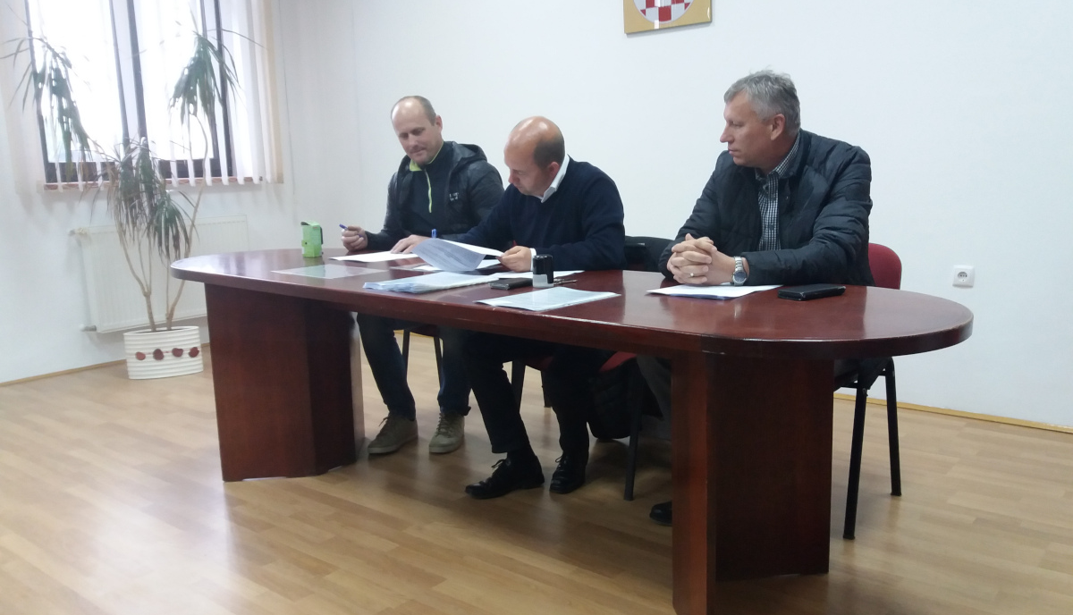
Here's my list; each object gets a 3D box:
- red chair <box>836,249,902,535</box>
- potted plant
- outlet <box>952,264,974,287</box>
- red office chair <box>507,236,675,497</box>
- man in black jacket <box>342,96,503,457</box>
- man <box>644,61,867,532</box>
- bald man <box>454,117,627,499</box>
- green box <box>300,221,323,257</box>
[{"bbox_3d":[0.812,0.209,2.711,0.540,0.810,0.570,6,12,39],"label":"red chair"},{"bbox_3d":[-2.075,-0.548,4.638,0.800,1.850,1.170,6,12,39],"label":"potted plant"},{"bbox_3d":[1.696,-0.125,3.444,0.081,0.081,0.015,6,12,39],"label":"outlet"},{"bbox_3d":[0.233,0.171,3.044,0.540,0.810,0.570,6,12,39],"label":"red office chair"},{"bbox_3d":[-0.381,-0.147,3.417,0.660,1.350,0.660,5,12,34],"label":"man in black jacket"},{"bbox_3d":[0.634,-0.001,2.490,0.630,1.310,0.680,7,13,42],"label":"man"},{"bbox_3d":[0.059,-0.019,2.941,0.640,1.230,0.660,7,13,42],"label":"bald man"},{"bbox_3d":[-0.885,-0.272,3.418,0.072,0.141,0.045,6,12,38],"label":"green box"}]

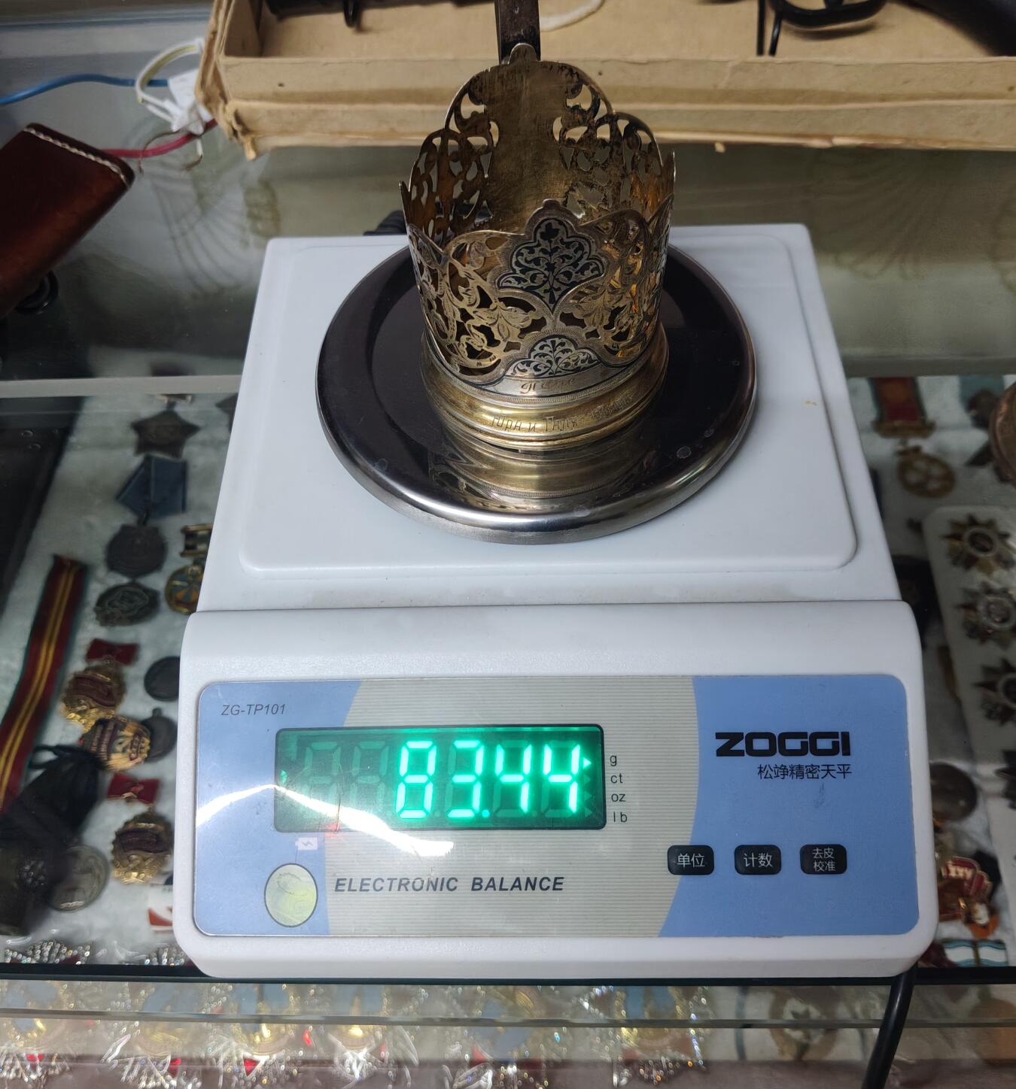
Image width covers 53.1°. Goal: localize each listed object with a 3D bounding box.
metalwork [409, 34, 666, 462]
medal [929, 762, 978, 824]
[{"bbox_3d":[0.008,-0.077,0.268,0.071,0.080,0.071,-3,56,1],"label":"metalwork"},{"bbox_3d":[0.238,0.135,0.553,0.034,0.003,0.034,-1,56,2],"label":"medal"}]

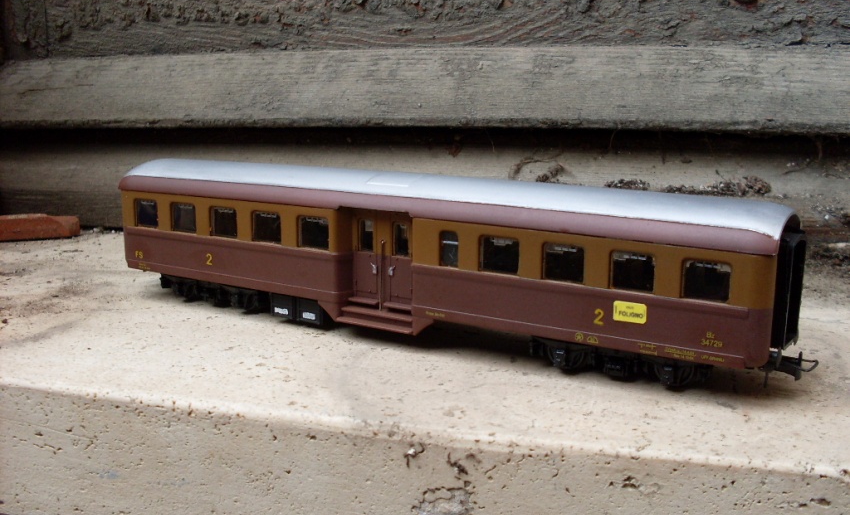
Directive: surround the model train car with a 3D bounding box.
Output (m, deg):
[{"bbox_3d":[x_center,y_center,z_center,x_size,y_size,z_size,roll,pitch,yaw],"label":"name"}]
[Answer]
[{"bbox_3d":[-0.004,-0.001,0.268,0.218,0.046,0.034,7,12,31],"label":"model train car"}]

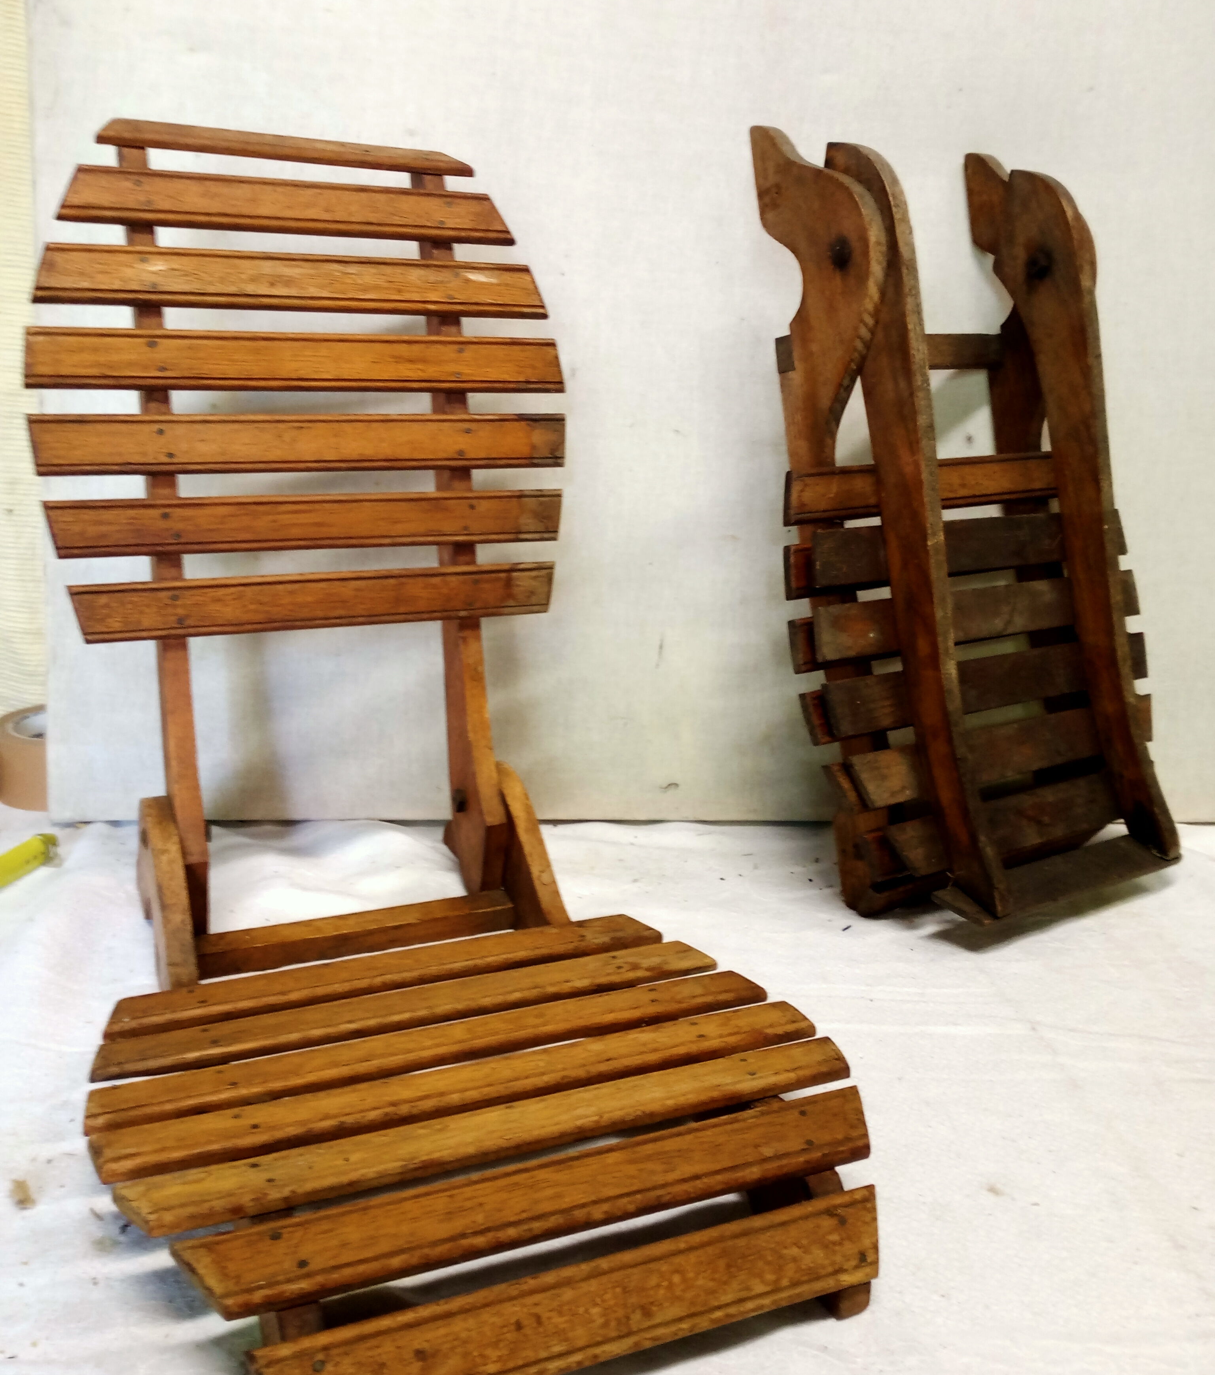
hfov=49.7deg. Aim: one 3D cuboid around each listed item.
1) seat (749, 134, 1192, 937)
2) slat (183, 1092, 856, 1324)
[{"bbox_3d":[0.212,-0.106,0.748,0.267,0.446,0.114,-8,2,-32],"label":"seat"},{"bbox_3d":[-0.016,0.192,0.500,0.283,0.007,0.034,-5,26,-23],"label":"slat"}]

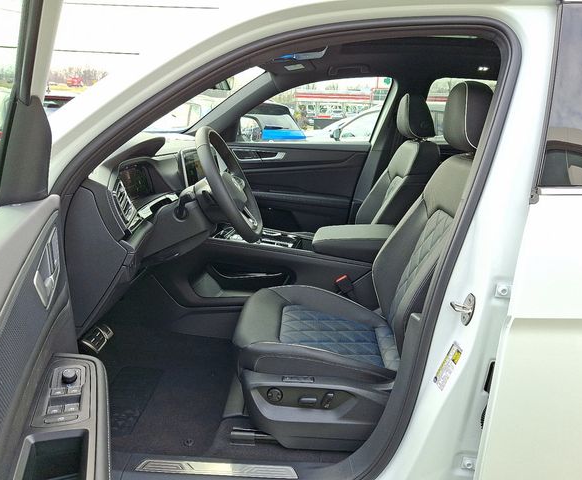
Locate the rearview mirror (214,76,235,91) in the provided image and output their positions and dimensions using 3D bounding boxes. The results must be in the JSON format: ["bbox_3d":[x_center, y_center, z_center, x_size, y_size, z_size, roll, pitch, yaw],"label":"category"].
[{"bbox_3d":[-0.271,-0.604,1.732,0.050,0.070,0.240,5,16,18],"label":"rearview mirror"}]

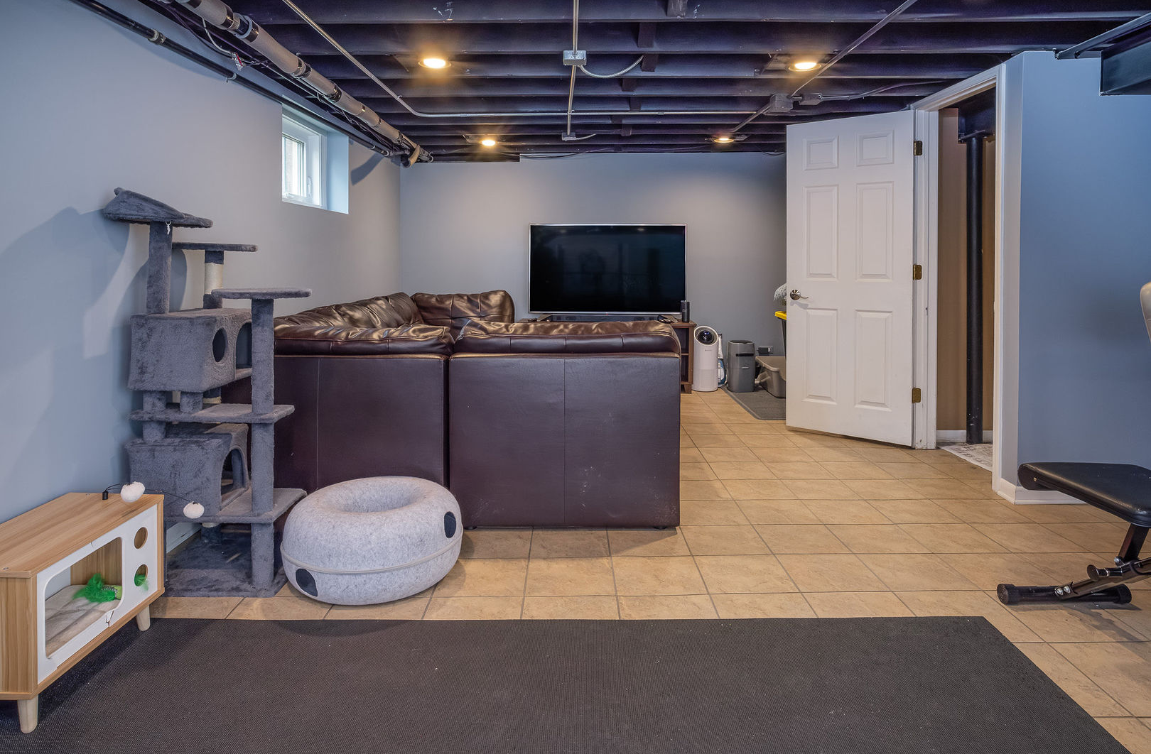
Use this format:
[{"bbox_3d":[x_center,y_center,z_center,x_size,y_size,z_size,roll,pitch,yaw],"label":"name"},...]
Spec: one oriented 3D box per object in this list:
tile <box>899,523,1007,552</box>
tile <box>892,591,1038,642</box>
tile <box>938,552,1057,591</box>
[{"bbox_3d":[1.568,0.677,2.667,0.311,0.010,0.298,0,9,-1],"label":"tile"},{"bbox_3d":[1.259,0.781,2.075,0.311,0.010,0.298,0,9,-1],"label":"tile"},{"bbox_3d":[1.572,0.729,2.373,0.311,0.010,0.298,0,9,-1],"label":"tile"}]

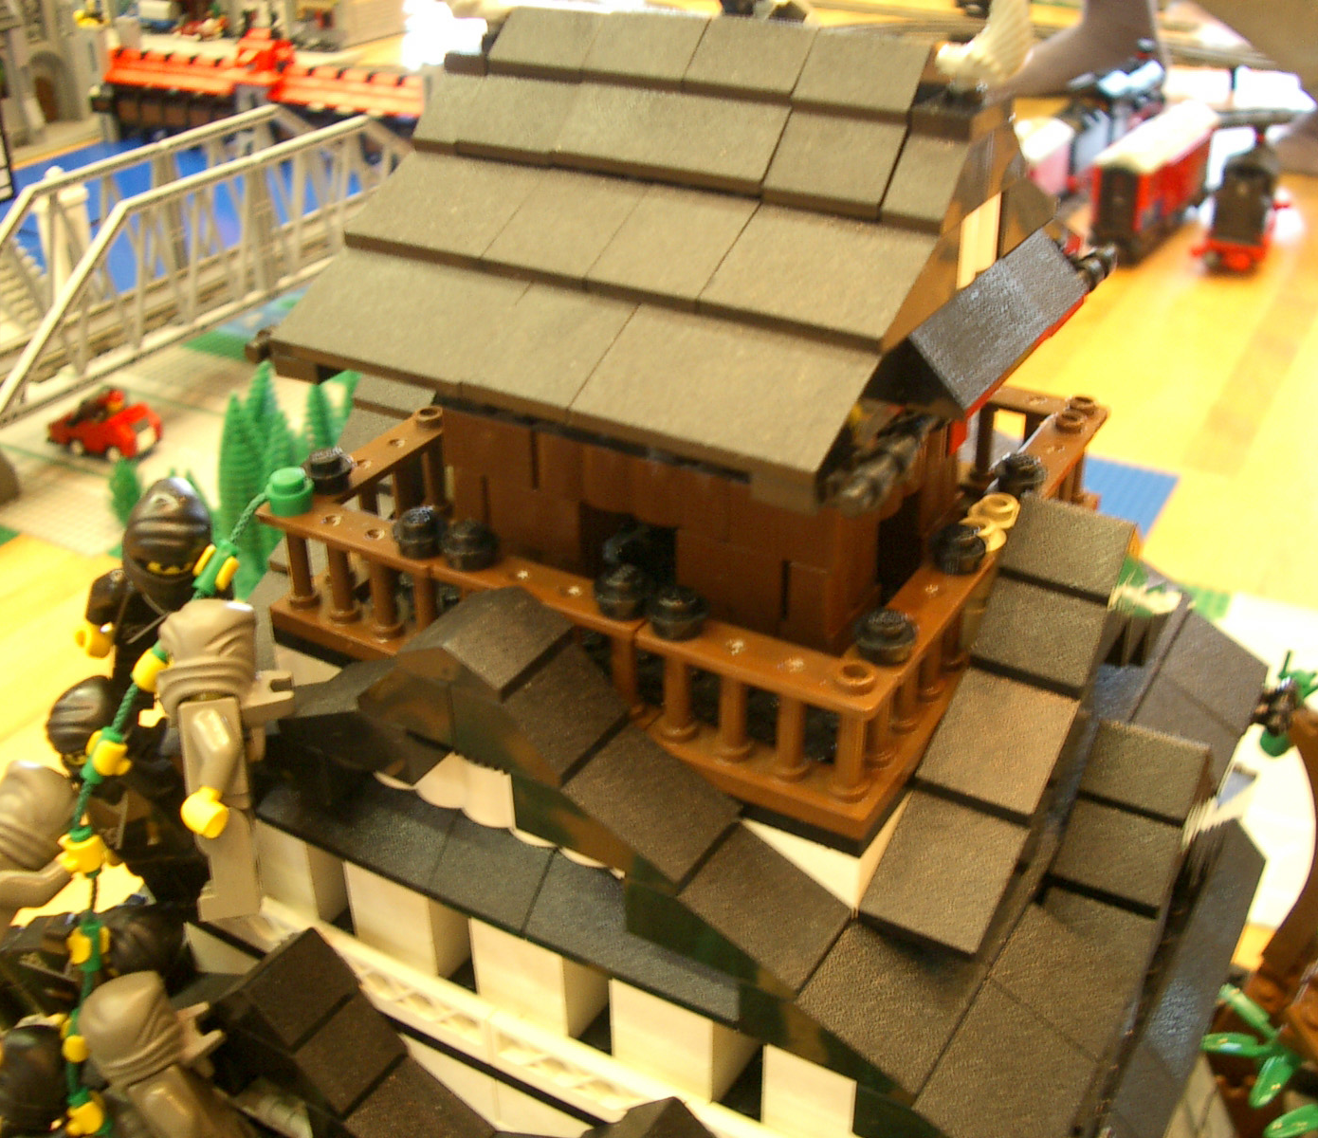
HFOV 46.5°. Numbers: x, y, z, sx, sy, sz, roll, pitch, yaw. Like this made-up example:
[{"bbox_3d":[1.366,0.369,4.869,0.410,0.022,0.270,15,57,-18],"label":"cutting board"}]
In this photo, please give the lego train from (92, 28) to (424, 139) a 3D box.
[{"bbox_3d":[-0.415,-0.503,1.625,0.412,0.124,0.062,12,33,20],"label":"lego train"}]

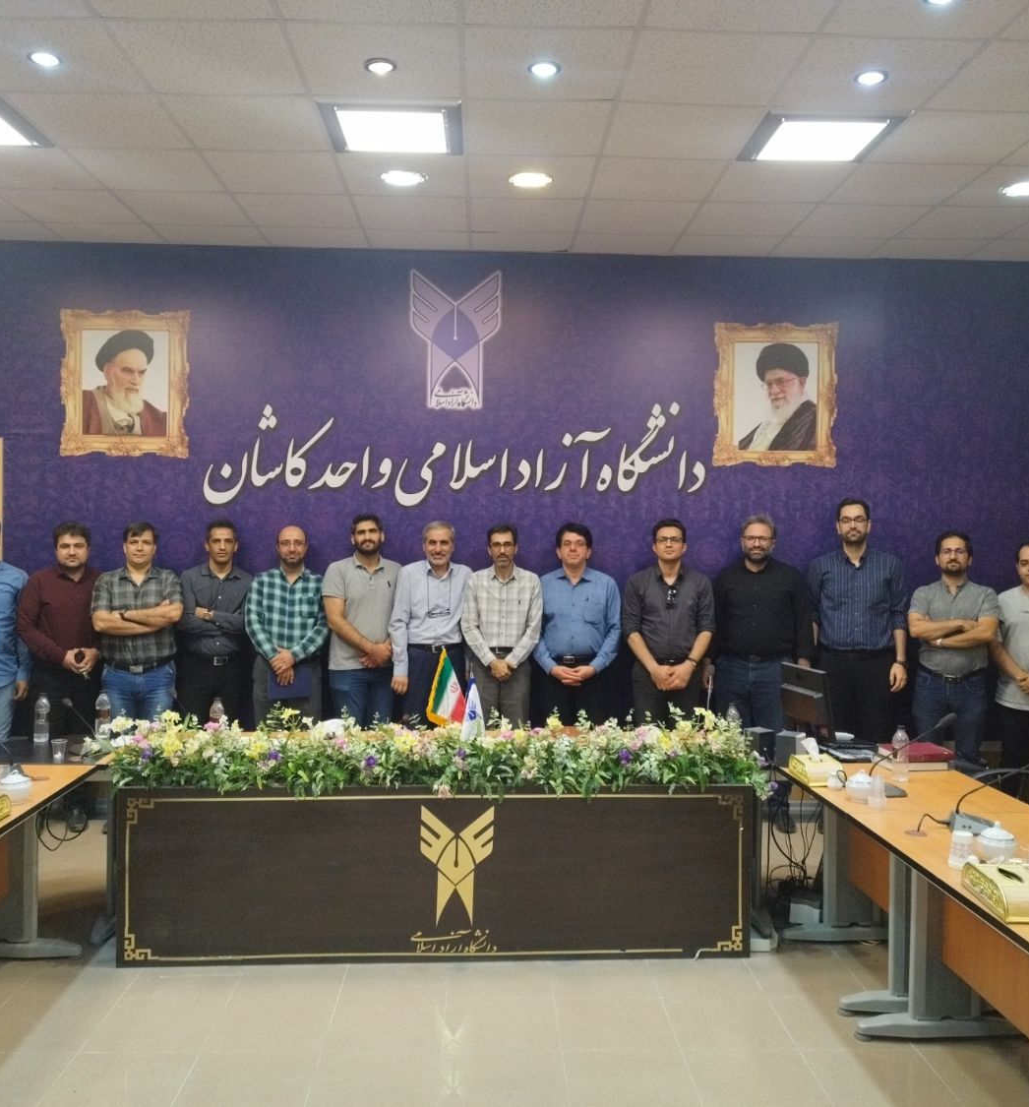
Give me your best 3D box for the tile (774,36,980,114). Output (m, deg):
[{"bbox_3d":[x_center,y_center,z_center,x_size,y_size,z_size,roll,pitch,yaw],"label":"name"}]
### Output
[{"bbox_3d":[1.319,-1.764,3.749,0.600,0.020,0.600,1,2,-2],"label":"tile"}]

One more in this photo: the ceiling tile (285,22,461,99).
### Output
[{"bbox_3d":[-0.482,-1.760,3.653,0.595,0.020,0.590,1,1,-2],"label":"ceiling tile"}]

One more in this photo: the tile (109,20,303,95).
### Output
[{"bbox_3d":[-1.086,-1.786,3.687,0.600,0.020,0.600,1,1,-2],"label":"tile"}]

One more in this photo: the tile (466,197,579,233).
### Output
[{"bbox_3d":[0.063,-1.811,5.472,0.600,0.020,0.600,1,1,-2],"label":"tile"}]

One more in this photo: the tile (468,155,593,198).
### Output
[{"bbox_3d":[0.081,-1.798,4.880,0.600,0.020,0.600,1,1,-2],"label":"tile"}]

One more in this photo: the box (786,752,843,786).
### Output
[{"bbox_3d":[1.211,0.862,4.104,0.140,0.082,0.285,1,1,1],"label":"box"}]

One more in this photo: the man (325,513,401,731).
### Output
[{"bbox_3d":[-0.841,0.686,5.675,0.500,1.815,0.320,0,1,-5],"label":"man"}]

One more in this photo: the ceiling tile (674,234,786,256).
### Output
[{"bbox_3d":[1.252,-1.835,6.076,0.600,0.020,0.440,1,2,-2],"label":"ceiling tile"}]

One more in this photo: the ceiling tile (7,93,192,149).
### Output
[{"bbox_3d":[-1.684,-1.784,4.197,0.595,0.020,0.590,1,1,-2],"label":"ceiling tile"}]

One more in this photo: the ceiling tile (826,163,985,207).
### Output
[{"bbox_3d":[1.878,-1.782,4.933,0.600,0.020,0.600,1,1,-2],"label":"ceiling tile"}]

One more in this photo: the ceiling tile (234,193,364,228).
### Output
[{"bbox_3d":[-1.141,-1.842,5.484,0.600,0.020,0.600,1,2,-2],"label":"ceiling tile"}]

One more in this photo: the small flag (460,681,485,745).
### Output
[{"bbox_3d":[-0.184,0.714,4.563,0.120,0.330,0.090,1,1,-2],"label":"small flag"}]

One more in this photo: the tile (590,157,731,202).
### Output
[{"bbox_3d":[0.669,-1.775,4.847,0.595,0.020,0.590,1,1,-2],"label":"tile"}]

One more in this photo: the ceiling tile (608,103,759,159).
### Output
[{"bbox_3d":[0.694,-1.781,4.316,0.600,0.020,0.600,1,1,-2],"label":"ceiling tile"}]

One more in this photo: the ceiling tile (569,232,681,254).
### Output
[{"bbox_3d":[0.650,-1.841,6.058,0.600,0.020,0.440,1,2,-2],"label":"ceiling tile"}]

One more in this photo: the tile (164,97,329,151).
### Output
[{"bbox_3d":[-1.102,-1.798,4.266,0.600,0.020,0.600,1,1,-2],"label":"tile"}]

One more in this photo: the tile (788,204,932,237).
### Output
[{"bbox_3d":[1.887,-1.814,5.569,0.600,0.020,0.600,0,1,-2],"label":"tile"}]

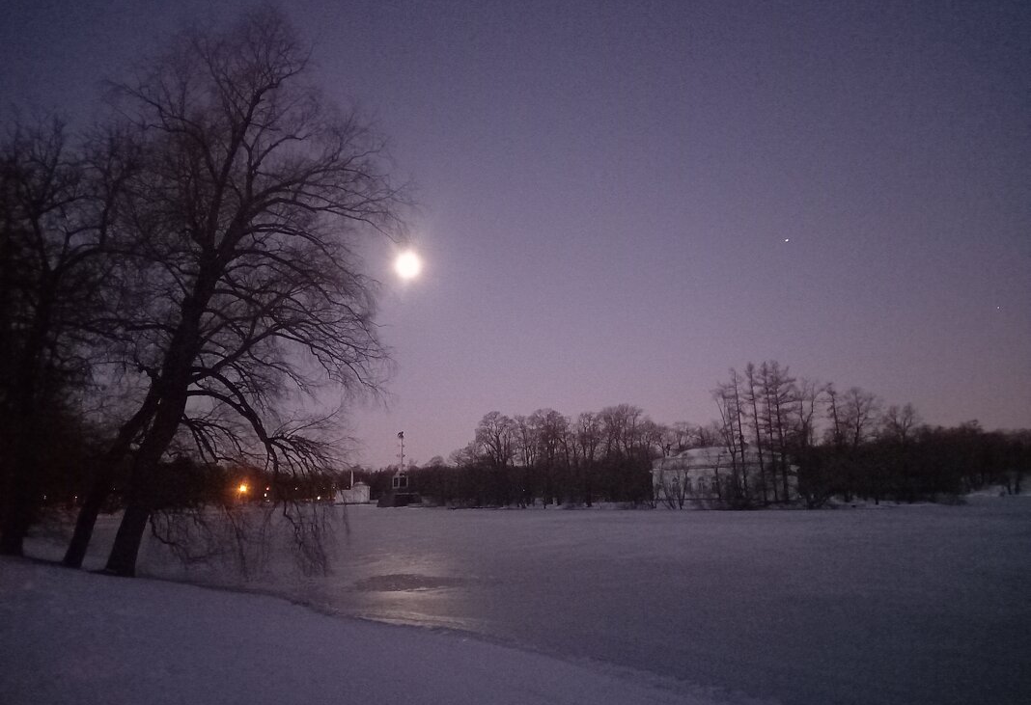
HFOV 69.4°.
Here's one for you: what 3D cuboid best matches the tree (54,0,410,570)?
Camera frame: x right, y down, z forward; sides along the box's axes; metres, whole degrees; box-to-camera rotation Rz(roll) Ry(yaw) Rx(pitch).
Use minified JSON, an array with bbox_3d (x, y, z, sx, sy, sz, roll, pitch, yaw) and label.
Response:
[{"bbox_3d":[-7.529,-2.358,20.487,8.900,16.300,8.300,4,-12,-21],"label":"tree"}]

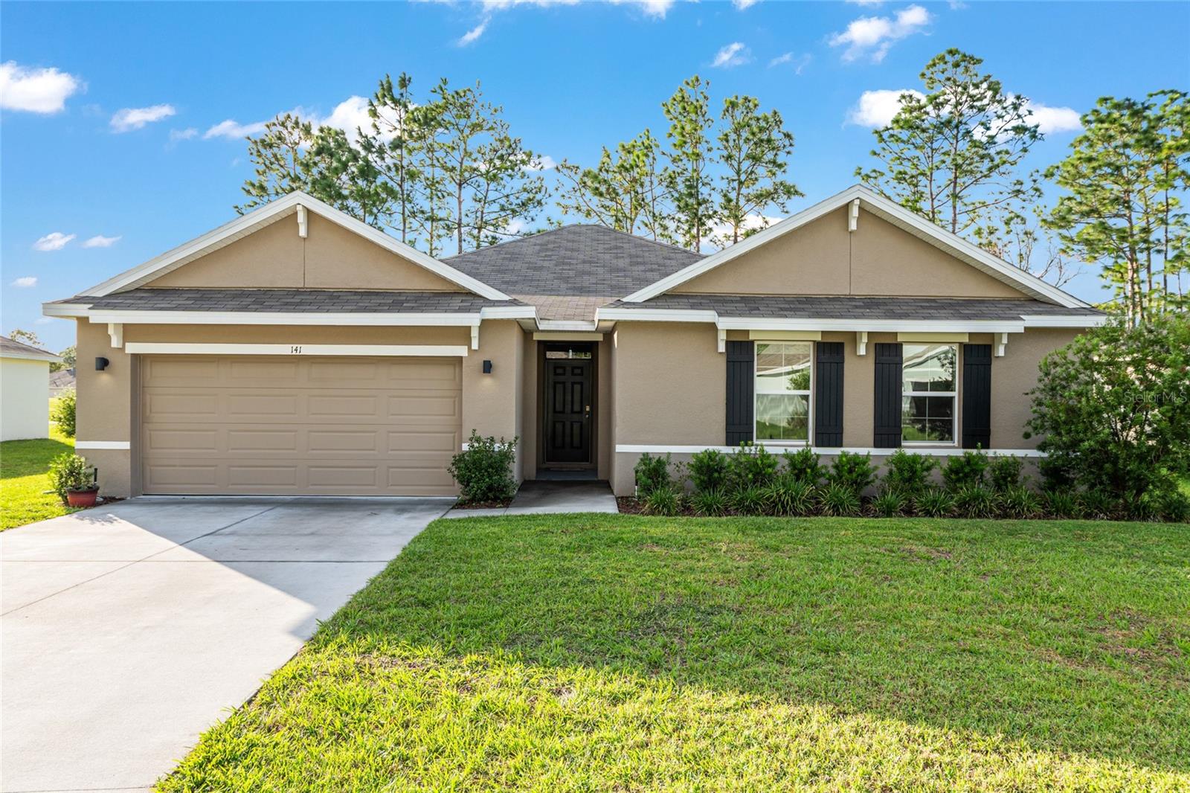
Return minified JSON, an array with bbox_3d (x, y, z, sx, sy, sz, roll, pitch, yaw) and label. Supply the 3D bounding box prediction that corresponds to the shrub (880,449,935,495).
[{"bbox_3d":[4.424,1.124,11.206,0.749,0.725,0.711,0,0,-1],"label":"shrub"}]

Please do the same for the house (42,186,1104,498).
[{"bbox_3d":[-0.372,-1.359,18.490,15.400,5.650,14.600,0,0,-1],"label":"house"}]

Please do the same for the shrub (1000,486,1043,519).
[{"bbox_3d":[5.665,1.379,10.542,0.568,0.361,0.568,0,0,-1],"label":"shrub"}]

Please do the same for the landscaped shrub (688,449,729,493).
[{"bbox_3d":[1.637,1.136,11.400,0.600,0.748,0.580,1,0,-1],"label":"landscaped shrub"}]

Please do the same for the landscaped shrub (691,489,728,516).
[{"bbox_3d":[1.510,1.376,10.439,0.489,0.306,0.489,0,0,-1],"label":"landscaped shrub"}]

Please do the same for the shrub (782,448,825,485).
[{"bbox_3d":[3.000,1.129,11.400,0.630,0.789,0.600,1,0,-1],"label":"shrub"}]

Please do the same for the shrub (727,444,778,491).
[{"bbox_3d":[2.226,1.068,11.155,0.732,0.803,0.696,0,0,-1],"label":"shrub"}]

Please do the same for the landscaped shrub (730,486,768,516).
[{"bbox_3d":[2.033,1.360,10.452,0.502,0.345,0.502,0,0,-1],"label":"landscaped shrub"}]

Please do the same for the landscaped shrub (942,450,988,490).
[{"bbox_3d":[5.234,1.134,11.225,0.671,0.716,0.637,0,0,-1],"label":"landscaped shrub"}]

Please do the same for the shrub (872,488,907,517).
[{"bbox_3d":[3.894,1.382,10.498,0.468,0.329,0.468,0,0,-1],"label":"shrub"}]

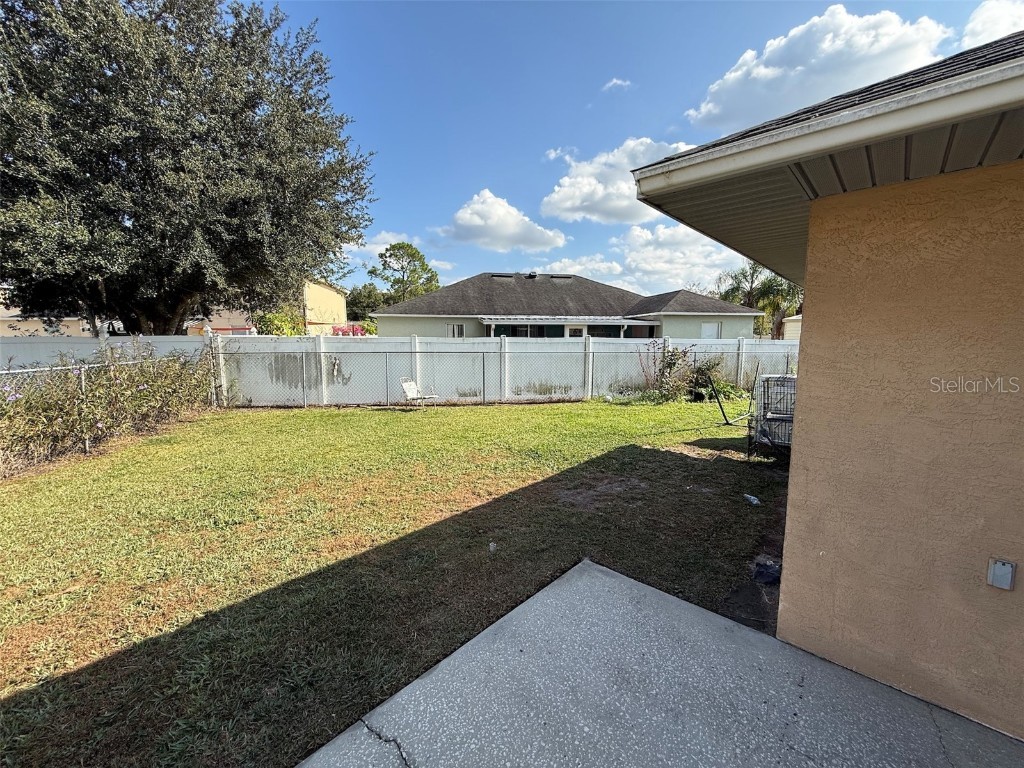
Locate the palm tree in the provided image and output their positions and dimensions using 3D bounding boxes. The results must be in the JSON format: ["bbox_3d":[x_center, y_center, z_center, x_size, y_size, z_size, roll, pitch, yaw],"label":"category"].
[{"bbox_3d":[14.946,-4.210,24.686,5.000,6.409,5.000,0,6,0],"label":"palm tree"}]

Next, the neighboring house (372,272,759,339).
[{"bbox_3d":[1.551,-3.611,22.858,16.962,5.553,13.200,-1,6,-9],"label":"neighboring house"}]

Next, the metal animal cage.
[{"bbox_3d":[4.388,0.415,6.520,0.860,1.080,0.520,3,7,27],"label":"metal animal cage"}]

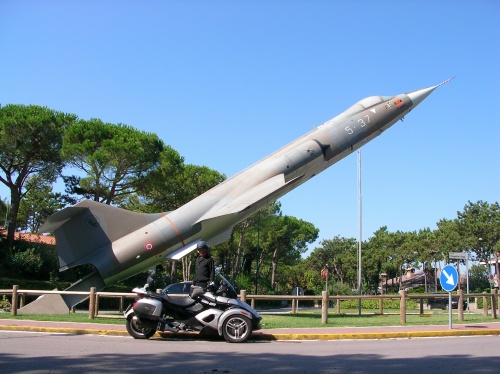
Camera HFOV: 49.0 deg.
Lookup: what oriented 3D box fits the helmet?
[{"bbox_3d":[-0.945,1.214,11.150,0.240,0.220,0.280,-2,-8,22],"label":"helmet"}]

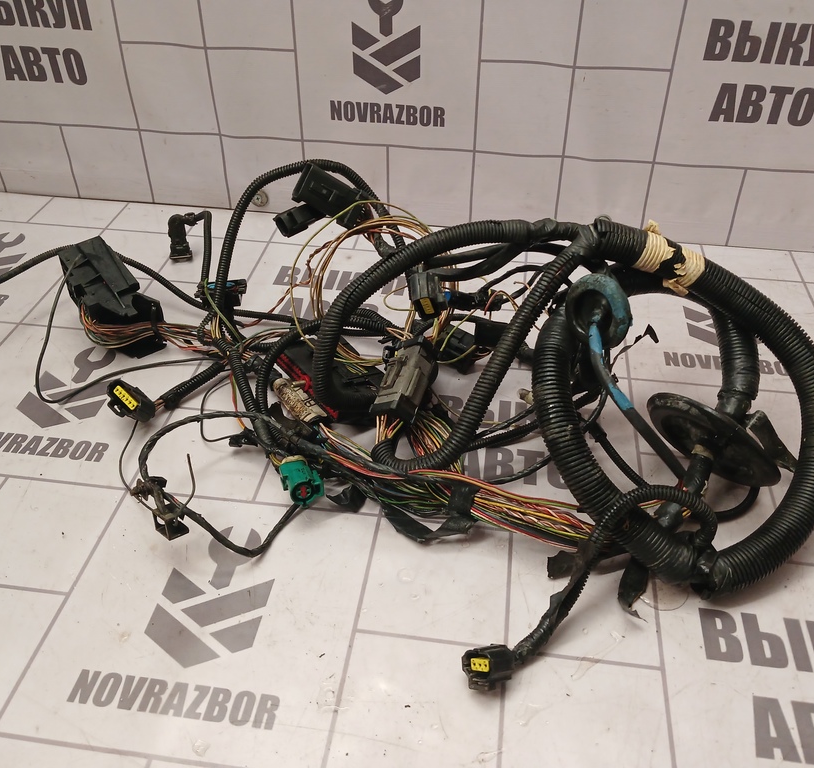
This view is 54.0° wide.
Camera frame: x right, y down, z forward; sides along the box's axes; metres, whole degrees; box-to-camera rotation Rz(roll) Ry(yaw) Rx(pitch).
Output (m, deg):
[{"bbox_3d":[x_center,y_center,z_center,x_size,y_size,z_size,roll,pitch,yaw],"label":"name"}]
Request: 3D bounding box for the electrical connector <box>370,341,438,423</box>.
[{"bbox_3d":[-0.001,-0.001,0.668,0.033,0.021,0.068,-17,41,44],"label":"electrical connector"}]

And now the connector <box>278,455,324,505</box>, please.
[{"bbox_3d":[-0.080,0.071,0.595,0.029,0.022,0.041,-2,23,-17],"label":"connector"}]

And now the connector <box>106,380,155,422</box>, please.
[{"bbox_3d":[-0.235,0.014,0.674,0.033,0.021,0.022,37,5,9],"label":"connector"}]

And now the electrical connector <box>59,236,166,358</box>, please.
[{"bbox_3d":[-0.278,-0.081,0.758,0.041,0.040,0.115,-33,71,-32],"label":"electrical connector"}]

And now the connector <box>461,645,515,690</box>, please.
[{"bbox_3d":[0.050,0.172,0.486,0.020,0.021,0.024,-11,-12,37],"label":"connector"}]

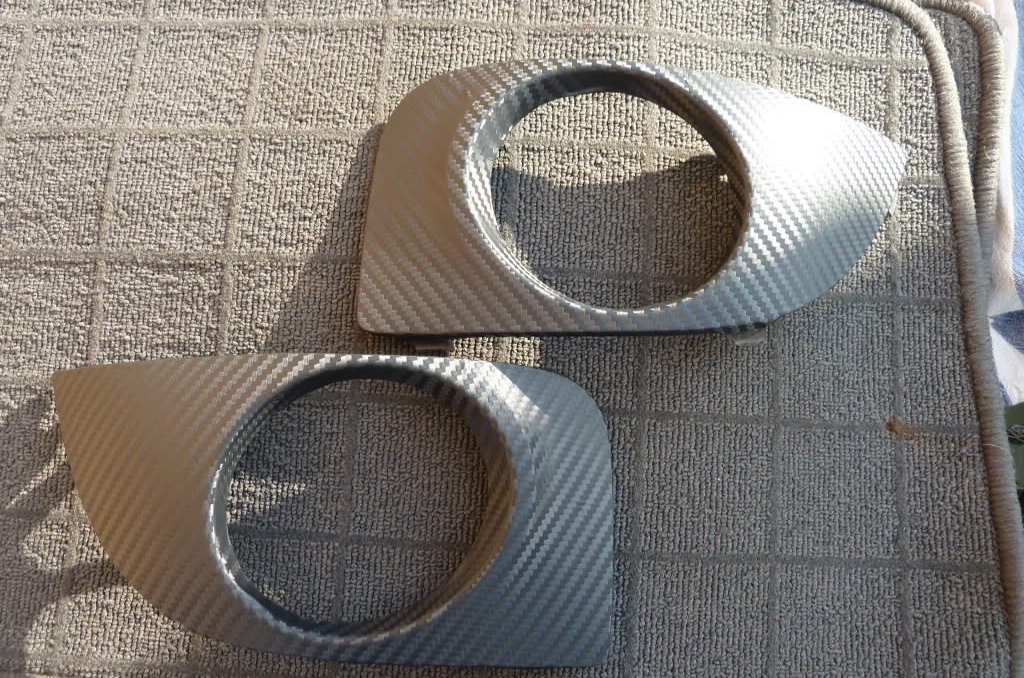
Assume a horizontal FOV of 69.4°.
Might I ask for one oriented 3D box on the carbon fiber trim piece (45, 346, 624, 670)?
[{"bbox_3d":[-0.075,0.069,0.300,0.234,0.055,0.122,2,82,-1],"label":"carbon fiber trim piece"}]

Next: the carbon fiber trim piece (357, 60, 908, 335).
[{"bbox_3d":[0.057,-0.057,0.322,0.240,0.055,0.117,2,82,-1],"label":"carbon fiber trim piece"}]

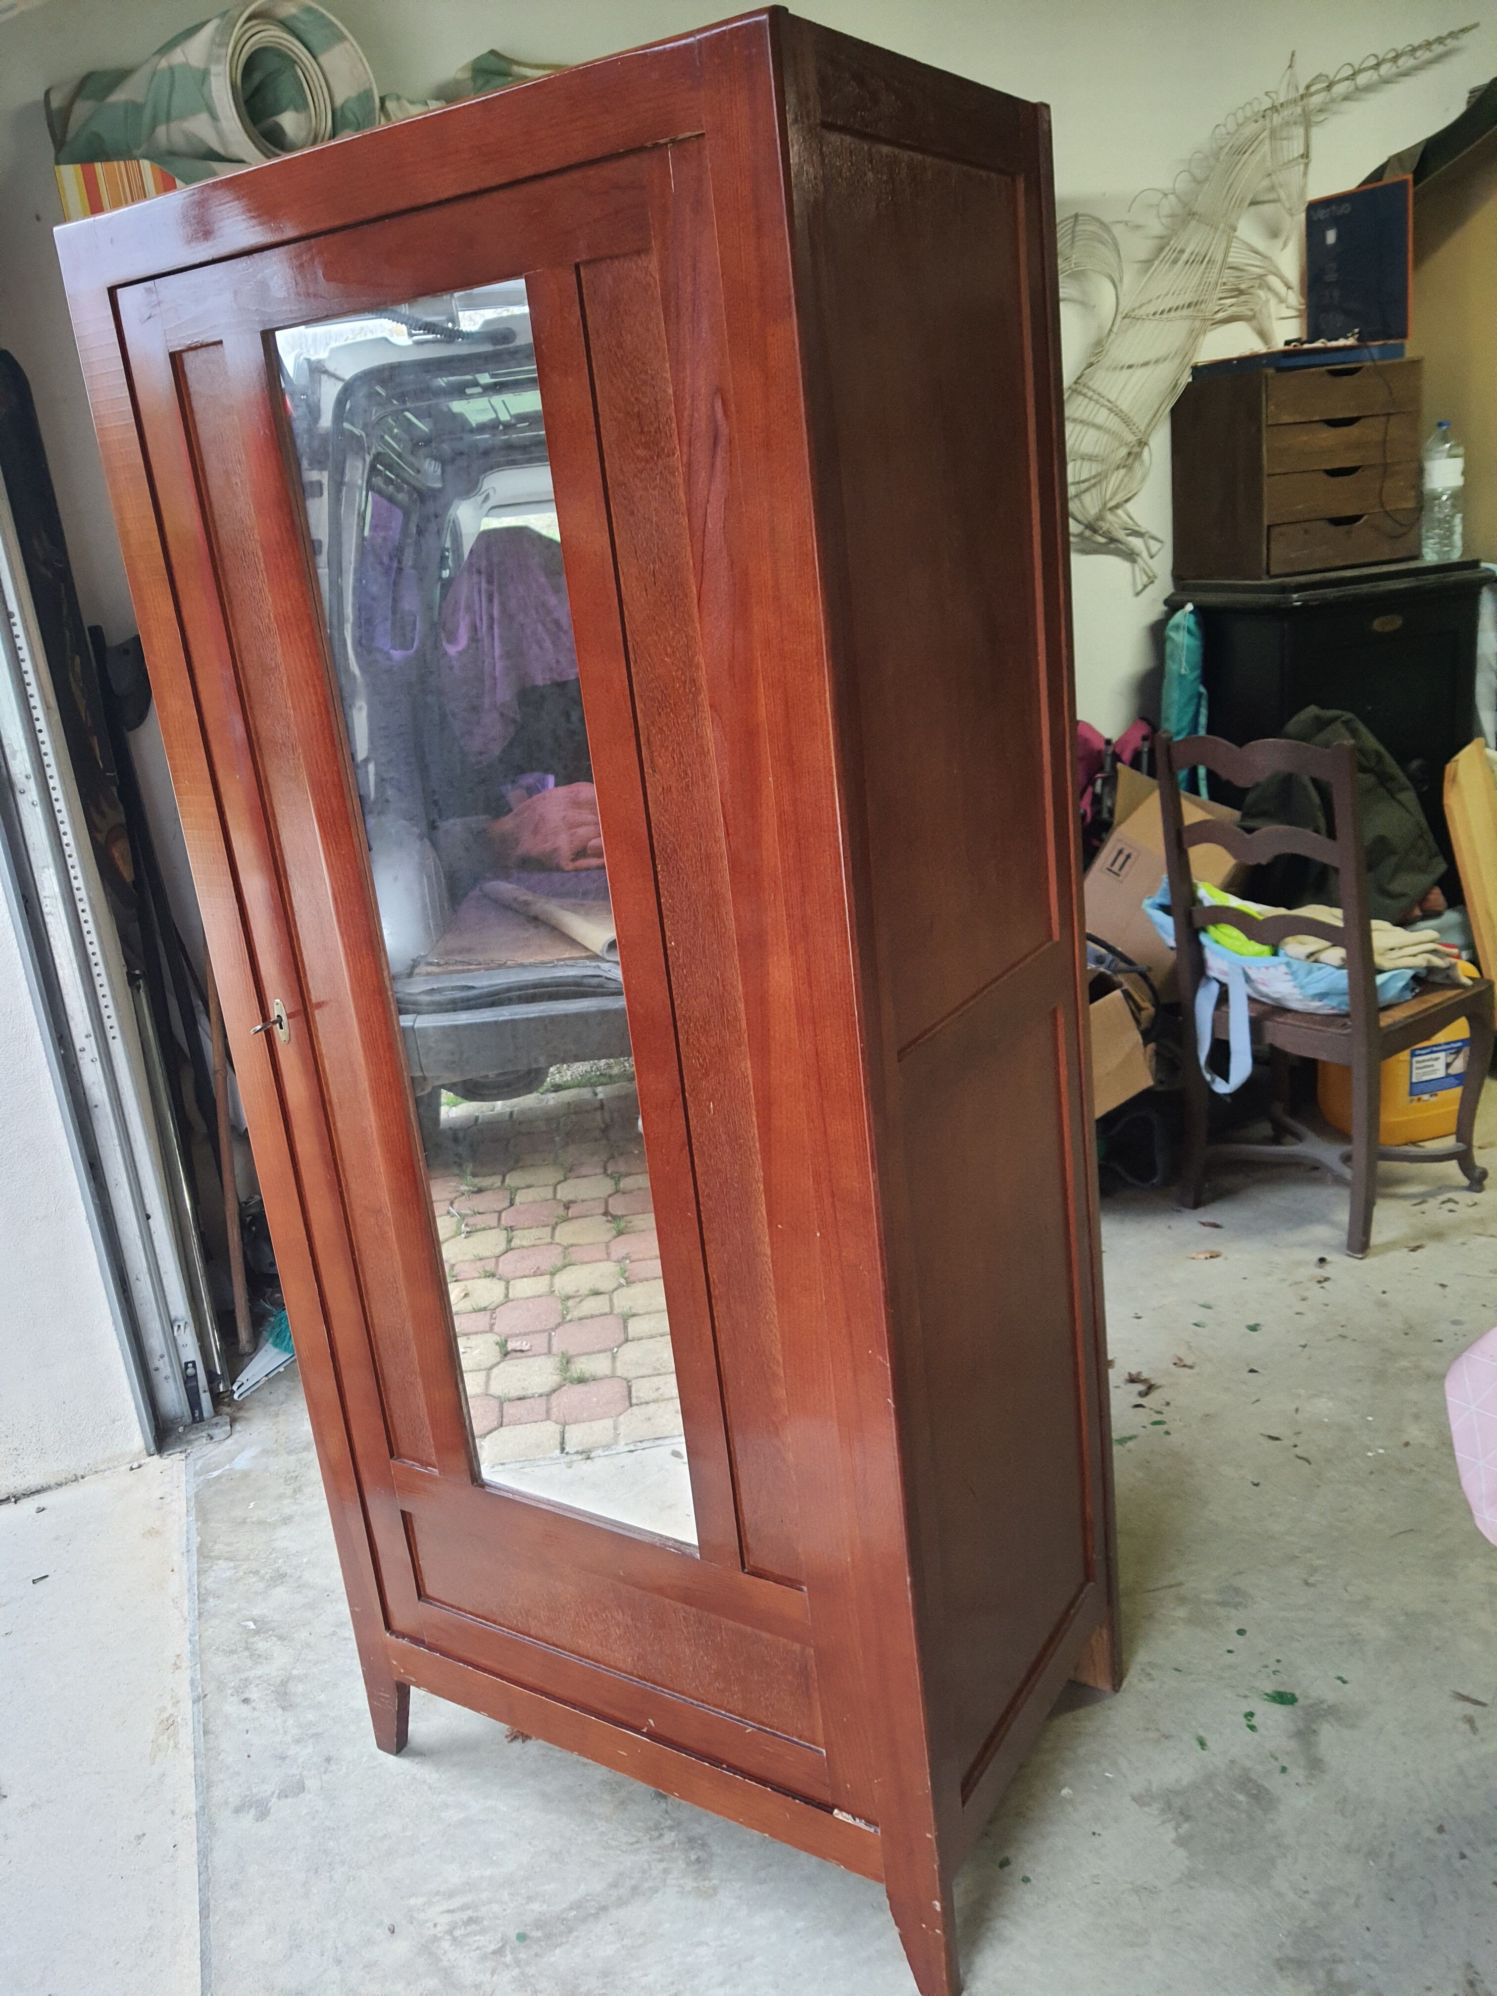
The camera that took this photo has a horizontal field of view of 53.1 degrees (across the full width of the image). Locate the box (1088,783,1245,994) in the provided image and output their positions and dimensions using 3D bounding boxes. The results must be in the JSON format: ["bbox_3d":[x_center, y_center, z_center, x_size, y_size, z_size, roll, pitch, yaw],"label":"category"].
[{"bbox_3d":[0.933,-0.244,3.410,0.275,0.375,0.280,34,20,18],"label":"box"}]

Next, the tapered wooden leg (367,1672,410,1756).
[{"bbox_3d":[-0.455,0.916,1.943,0.058,0.135,0.034,5,20,33],"label":"tapered wooden leg"}]

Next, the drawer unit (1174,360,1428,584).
[{"bbox_3d":[1.315,-1.262,3.610,0.452,0.446,0.336,-12,18,-19],"label":"drawer unit"}]

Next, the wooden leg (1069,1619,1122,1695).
[{"bbox_3d":[0.436,0.825,1.922,0.070,0.136,0.028,5,20,33],"label":"wooden leg"}]

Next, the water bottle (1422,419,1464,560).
[{"bbox_3d":[1.571,-1.145,3.385,0.088,0.302,0.088,-12,18,-19],"label":"water bottle"}]

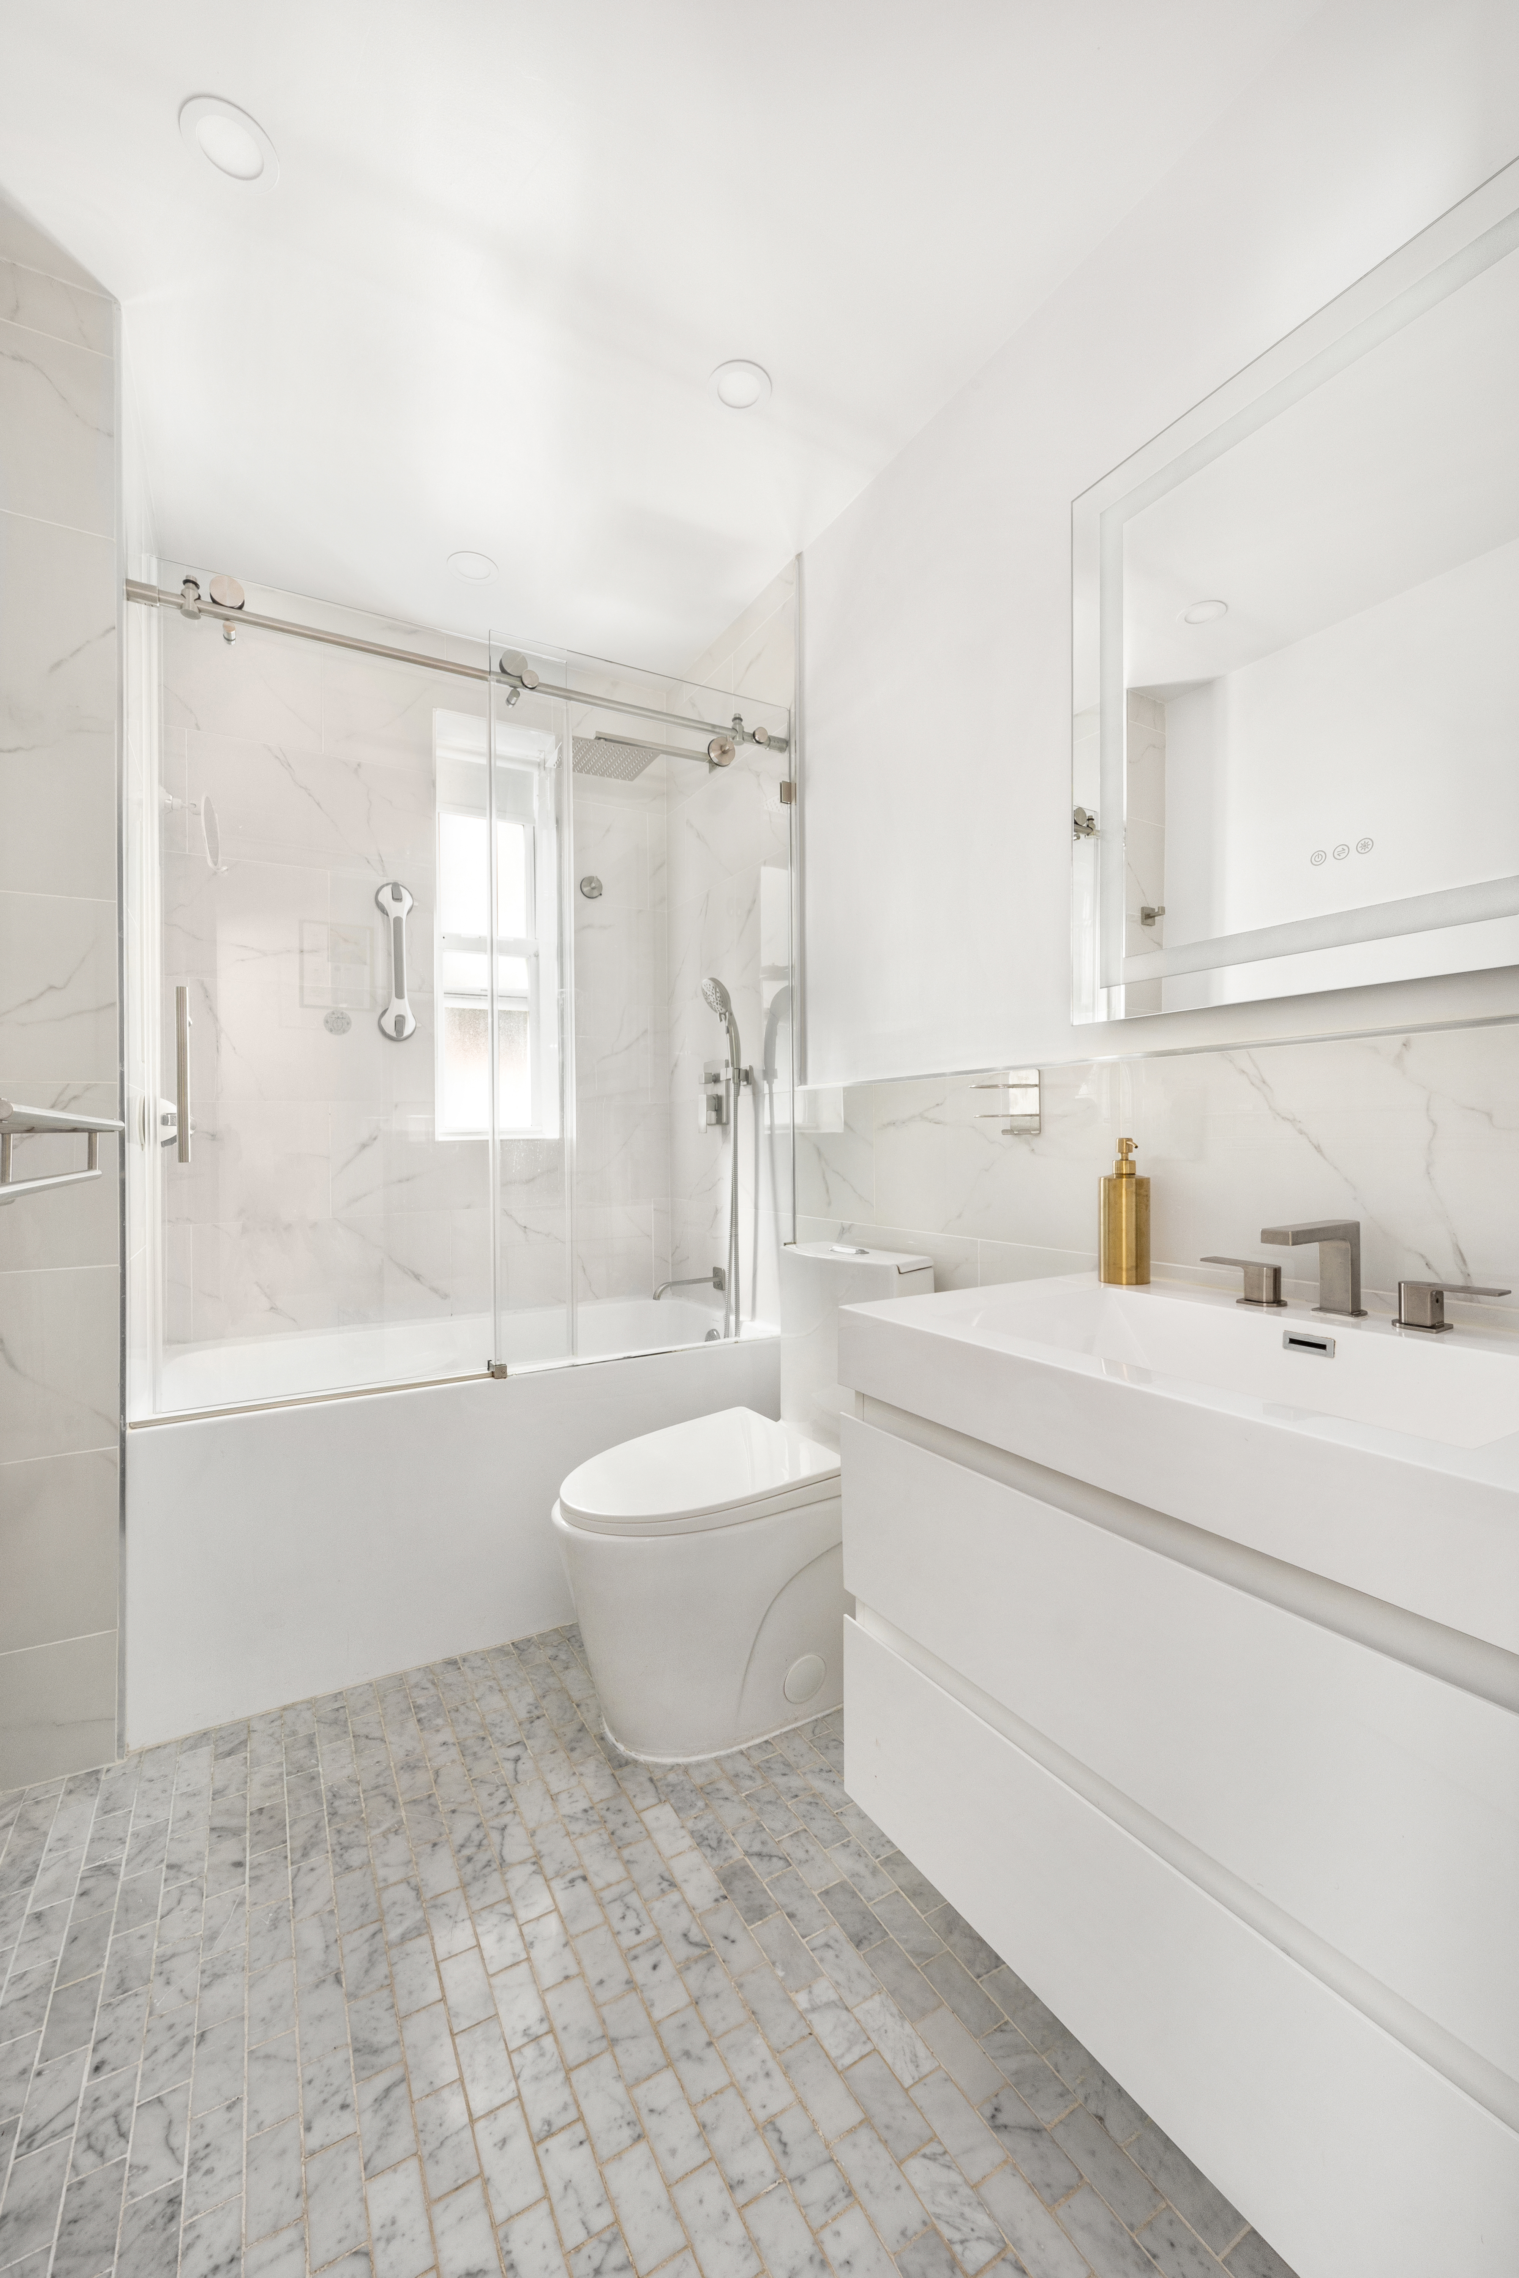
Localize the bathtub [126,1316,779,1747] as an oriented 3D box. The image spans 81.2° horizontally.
[{"bbox_3d":[-0.671,0.761,2.154,1.349,0.539,0.770,0,0,-30],"label":"bathtub"}]

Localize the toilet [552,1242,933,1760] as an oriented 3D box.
[{"bbox_3d":[-0.051,0.631,1.688,0.700,0.798,0.376,0,0,-30],"label":"toilet"}]

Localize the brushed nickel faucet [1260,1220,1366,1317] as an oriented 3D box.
[{"bbox_3d":[0.642,0.152,1.026,0.164,0.107,0.049,0,0,-30],"label":"brushed nickel faucet"}]

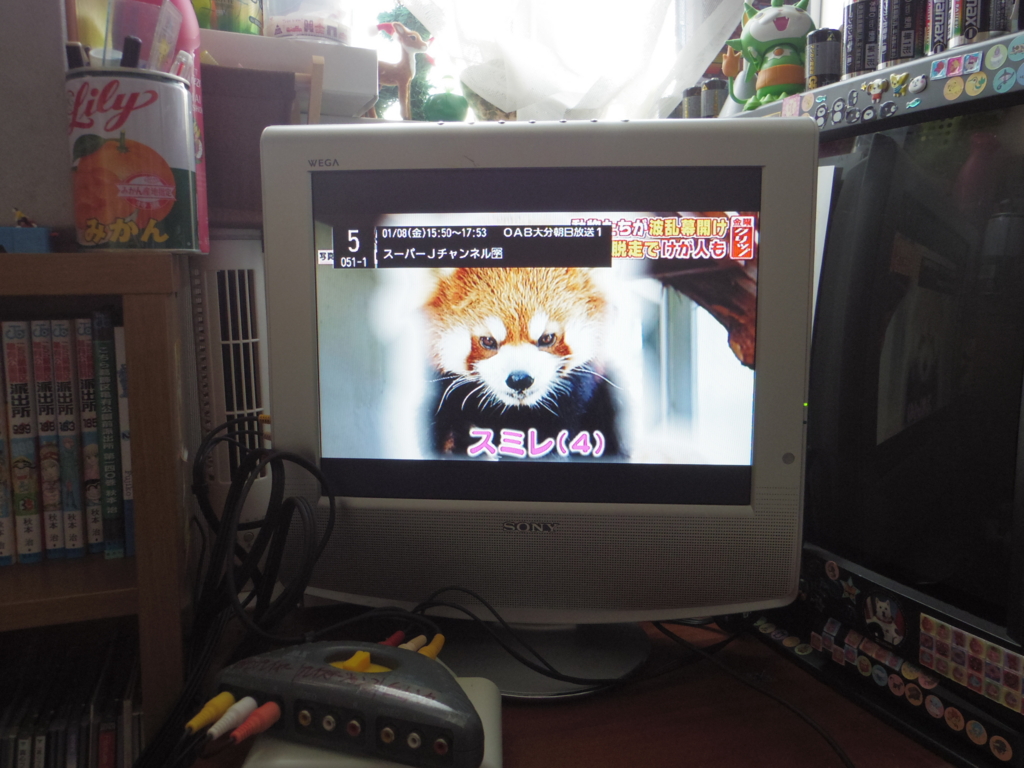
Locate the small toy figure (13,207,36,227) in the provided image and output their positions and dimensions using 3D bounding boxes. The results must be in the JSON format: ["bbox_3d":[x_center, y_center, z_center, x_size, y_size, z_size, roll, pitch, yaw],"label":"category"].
[{"bbox_3d":[-0.349,-0.120,0.573,0.016,0.015,0.009,0,7,0],"label":"small toy figure"}]

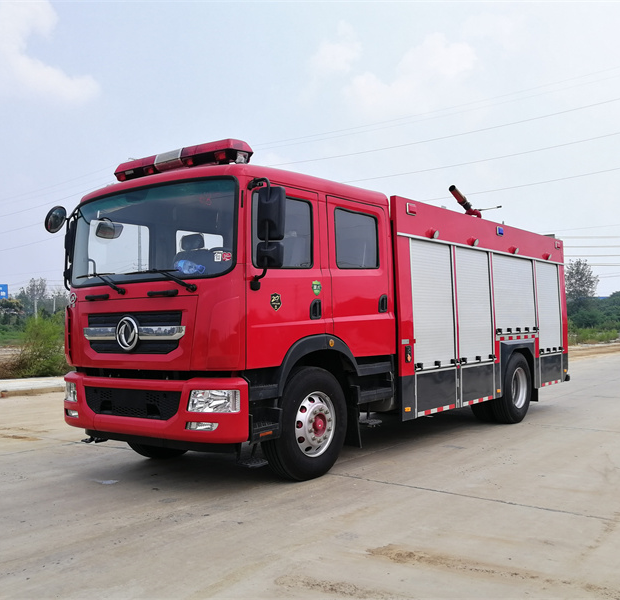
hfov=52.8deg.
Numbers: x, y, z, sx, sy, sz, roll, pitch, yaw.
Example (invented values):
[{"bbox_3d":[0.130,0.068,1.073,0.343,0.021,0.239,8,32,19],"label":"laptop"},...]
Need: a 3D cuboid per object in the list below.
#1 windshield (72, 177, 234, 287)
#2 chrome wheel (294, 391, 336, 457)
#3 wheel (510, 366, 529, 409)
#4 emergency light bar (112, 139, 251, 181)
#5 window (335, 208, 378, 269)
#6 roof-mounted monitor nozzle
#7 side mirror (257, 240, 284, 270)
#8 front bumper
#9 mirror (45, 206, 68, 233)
[{"bbox_3d":[-1.495,-0.544,5.572,2.200,0.770,0.270,-4,-4,40],"label":"windshield"},{"bbox_3d":[0.013,1.117,5.580,0.180,0.595,0.595,-4,-4,40],"label":"chrome wheel"},{"bbox_3d":[2.944,1.236,8.966,0.200,0.595,0.595,-4,-4,40],"label":"wheel"},{"bbox_3d":[-1.215,-1.290,5.899,1.750,0.190,0.300,-4,-4,40],"label":"emergency light bar"},{"bbox_3d":[0.450,-0.566,6.082,0.040,0.570,0.700,-4,-4,40],"label":"window"},{"bbox_3d":[2.572,-1.583,10.318,0.250,0.450,0.950,-4,-4,40],"label":"roof-mounted monitor nozzle"},{"bbox_3d":[-0.298,-0.340,4.714,0.190,0.200,0.100,-4,-4,40],"label":"side mirror"},{"bbox_3d":[-1.480,0.909,5.495,2.360,0.510,0.380,-4,-4,40],"label":"front bumper"},{"bbox_3d":[-2.621,-0.832,6.452,0.080,0.270,0.270,-2,-3,24],"label":"mirror"}]

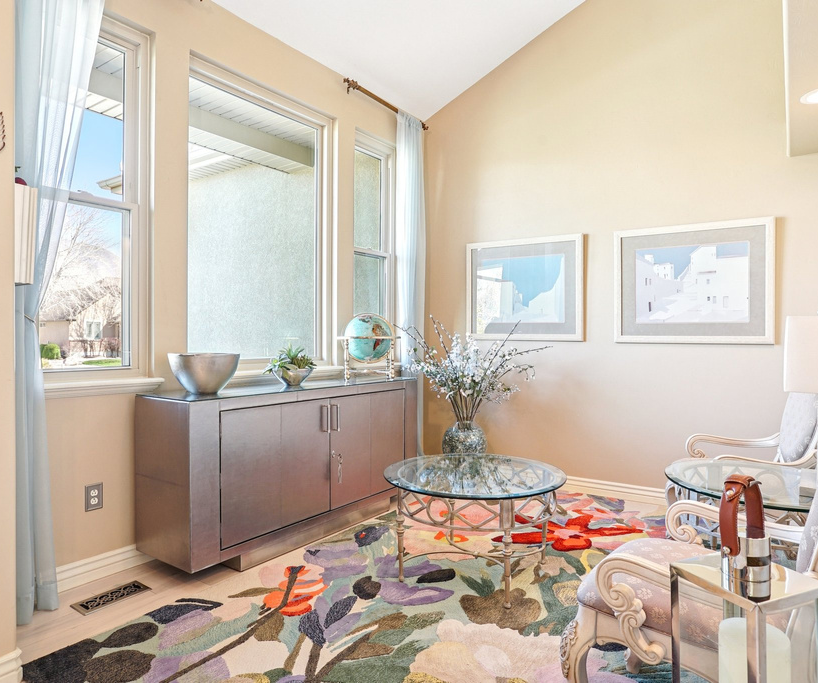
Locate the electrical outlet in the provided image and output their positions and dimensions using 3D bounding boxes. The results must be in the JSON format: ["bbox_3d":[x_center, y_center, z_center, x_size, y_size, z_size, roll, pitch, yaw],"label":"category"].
[{"bbox_3d":[-1.483,0.734,2.549,0.008,0.122,0.080,1,1,37],"label":"electrical outlet"}]

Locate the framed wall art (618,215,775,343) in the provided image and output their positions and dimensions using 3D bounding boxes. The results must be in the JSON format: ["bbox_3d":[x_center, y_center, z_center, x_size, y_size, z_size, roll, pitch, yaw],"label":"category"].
[{"bbox_3d":[1.885,-0.381,3.629,0.953,0.795,0.030,0,1,32],"label":"framed wall art"}]

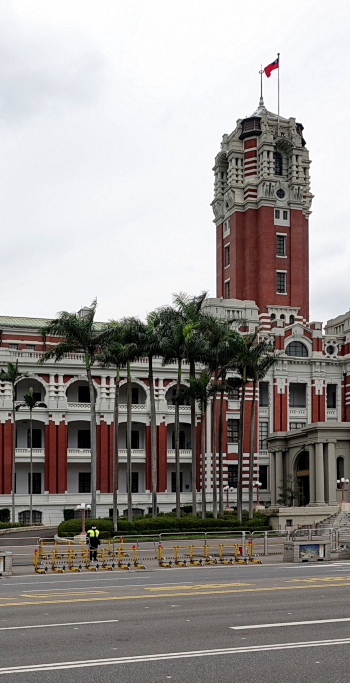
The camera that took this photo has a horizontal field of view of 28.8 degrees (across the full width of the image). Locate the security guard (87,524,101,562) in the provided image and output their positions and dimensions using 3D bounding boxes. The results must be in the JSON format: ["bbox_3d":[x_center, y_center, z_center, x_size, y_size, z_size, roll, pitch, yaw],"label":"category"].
[{"bbox_3d":[-3.738,9.364,31.700,0.620,1.750,0.400,1,-8,-9],"label":"security guard"}]

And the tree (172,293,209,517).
[{"bbox_3d":[1.326,5.799,63.000,3.700,21.057,3.700,-1,-8,0],"label":"tree"}]

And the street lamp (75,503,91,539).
[{"bbox_3d":[-7.508,14.697,56.000,1.350,3.050,1.350,2,-8,-19],"label":"street lamp"}]

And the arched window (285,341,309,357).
[{"bbox_3d":[15.611,0.892,87.000,3.300,2.050,0.400,1,-3,-18],"label":"arched window"}]

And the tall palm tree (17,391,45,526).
[{"bbox_3d":[-14.181,11.433,67.000,2.846,13.641,2.846,1,-5,-18],"label":"tall palm tree"}]

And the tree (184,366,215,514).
[{"bbox_3d":[2.639,10.508,68.000,3.586,15.239,3.586,0,-5,0],"label":"tree"}]

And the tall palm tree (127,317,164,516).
[{"bbox_3d":[-2.938,7.670,68.000,4.200,20.720,4.200,0,-3,0],"label":"tall palm tree"}]

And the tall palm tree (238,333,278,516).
[{"bbox_3d":[7.625,7.846,64.000,3.900,17.584,3.900,-1,-8,0],"label":"tall palm tree"}]

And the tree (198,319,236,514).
[{"bbox_3d":[4.295,8.035,69.000,4.245,20.719,4.245,0,-5,0],"label":"tree"}]

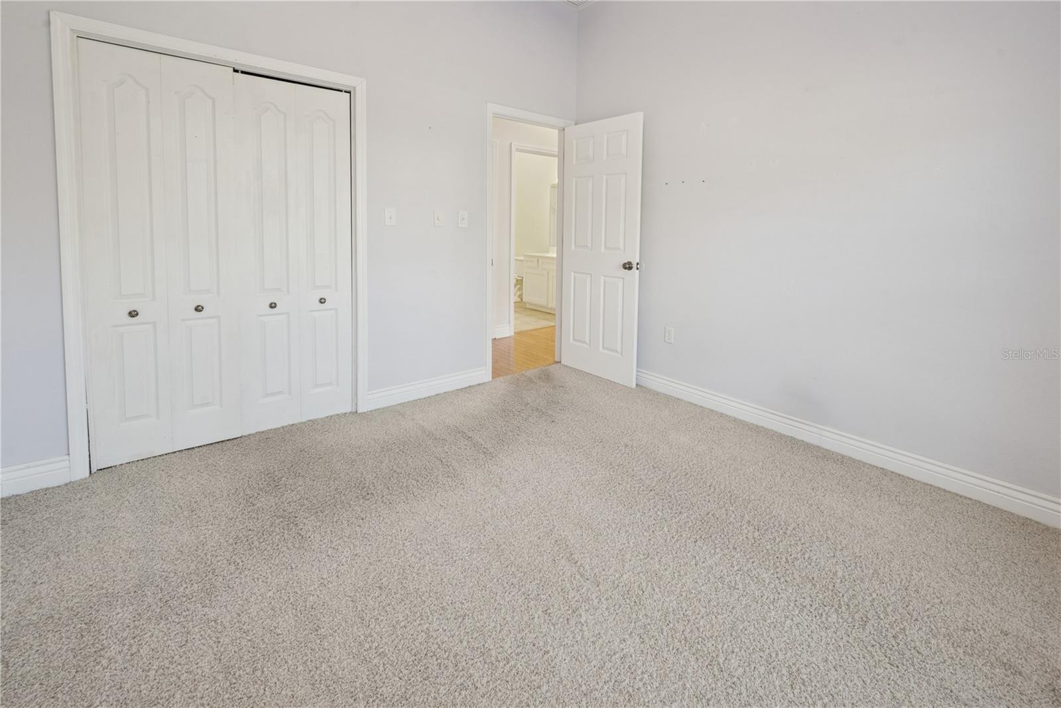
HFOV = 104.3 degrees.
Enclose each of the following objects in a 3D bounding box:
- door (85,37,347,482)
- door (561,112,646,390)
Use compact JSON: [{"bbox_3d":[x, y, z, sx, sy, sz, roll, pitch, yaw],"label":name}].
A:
[{"bbox_3d":[-1.647,-0.538,2.326,1.180,2.030,0.045,-4,8,-35],"label":"door"},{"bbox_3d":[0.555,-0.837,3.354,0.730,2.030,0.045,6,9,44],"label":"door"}]

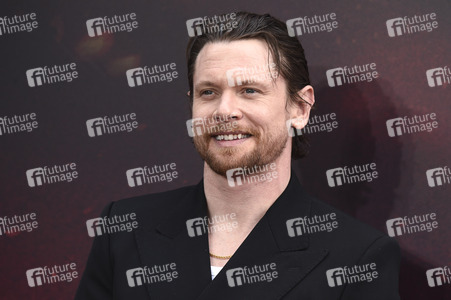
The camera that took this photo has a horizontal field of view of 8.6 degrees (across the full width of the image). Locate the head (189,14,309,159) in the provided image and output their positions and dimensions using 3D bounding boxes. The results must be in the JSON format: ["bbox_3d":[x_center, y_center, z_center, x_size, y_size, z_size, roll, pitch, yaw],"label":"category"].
[{"bbox_3d":[0.036,-0.083,4.310,0.175,0.235,0.220,1,-4,22],"label":"head"}]

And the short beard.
[{"bbox_3d":[0.020,0.001,4.260,0.133,0.077,0.095,1,-4,22],"label":"short beard"}]

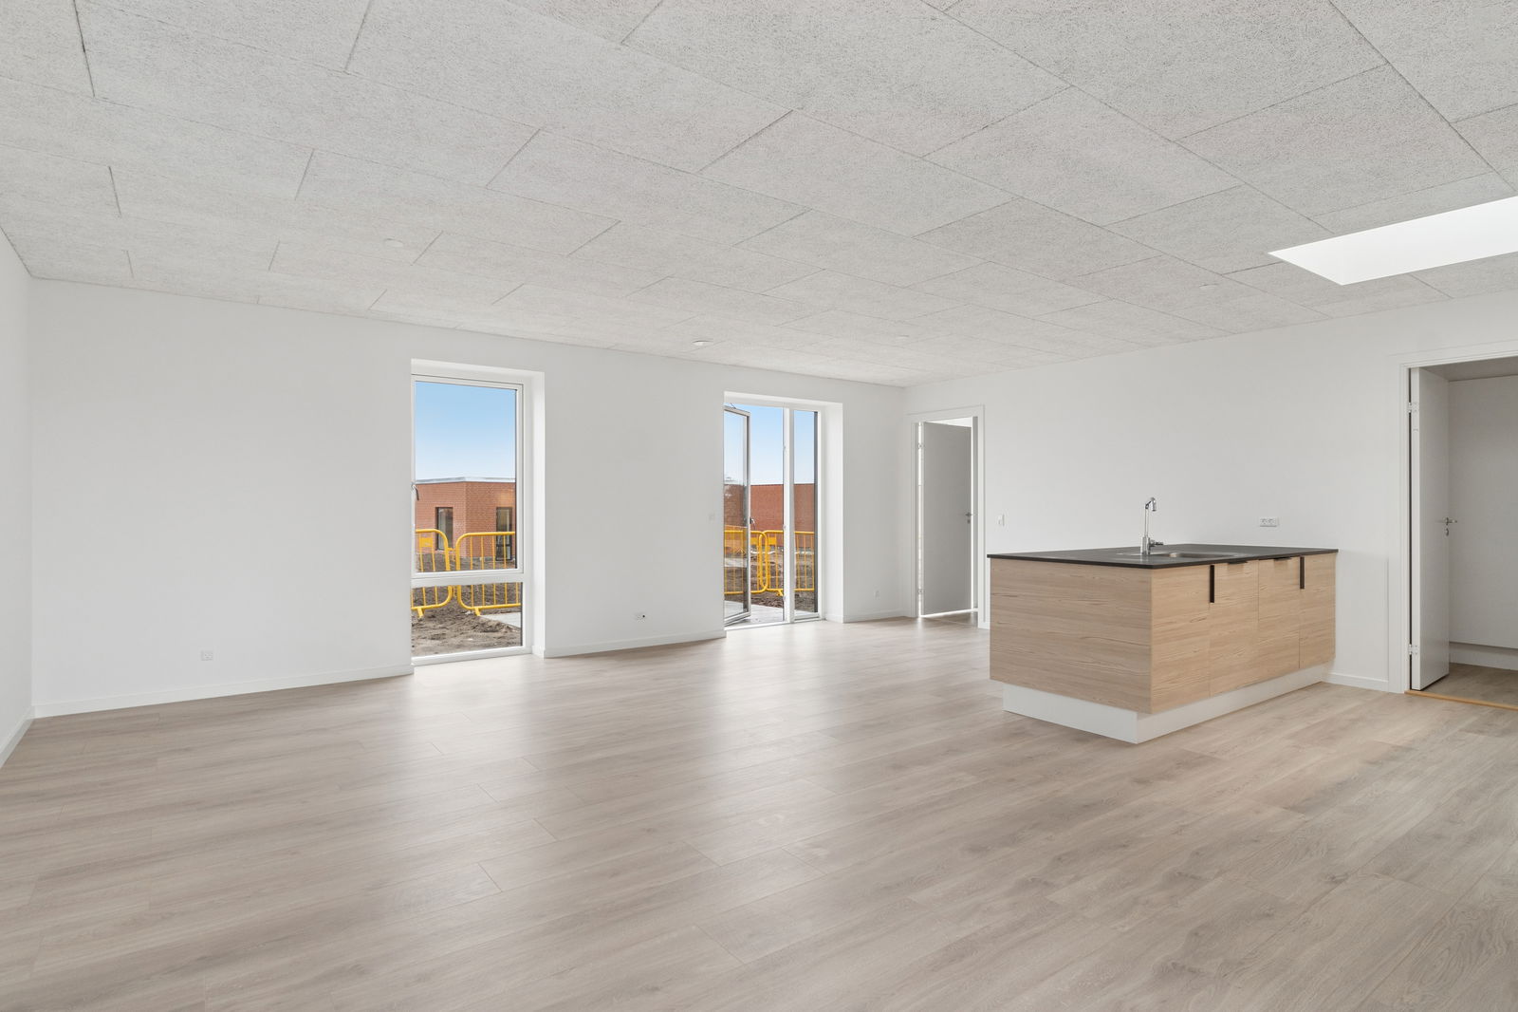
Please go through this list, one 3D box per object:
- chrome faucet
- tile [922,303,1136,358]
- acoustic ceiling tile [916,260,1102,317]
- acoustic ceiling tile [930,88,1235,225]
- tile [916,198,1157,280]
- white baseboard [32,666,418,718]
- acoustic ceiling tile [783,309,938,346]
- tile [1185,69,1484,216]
[{"bbox_3d":[2.427,0.122,4.652,0.180,0.360,0.120,-1,1,-44],"label":"chrome faucet"},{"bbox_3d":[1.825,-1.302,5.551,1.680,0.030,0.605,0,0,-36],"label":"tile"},{"bbox_3d":[1.501,-1.286,4.555,1.200,0.025,0.600,0,0,-36],"label":"acoustic ceiling tile"},{"bbox_3d":[1.253,-1.285,2.891,1.200,0.025,0.600,0,0,-36],"label":"acoustic ceiling tile"},{"bbox_3d":[1.383,-1.282,3.711,1.200,0.030,0.600,0,1,-36],"label":"tile"},{"bbox_3d":[-3.240,1.152,4.799,1.949,0.070,0.015,0,0,-36],"label":"white baseboard"},{"bbox_3d":[0.771,-1.289,5.517,1.200,0.025,0.600,0,0,-36],"label":"acoustic ceiling tile"},{"bbox_3d":[2.111,-1.283,2.763,1.200,0.025,0.600,0,0,-36],"label":"tile"}]

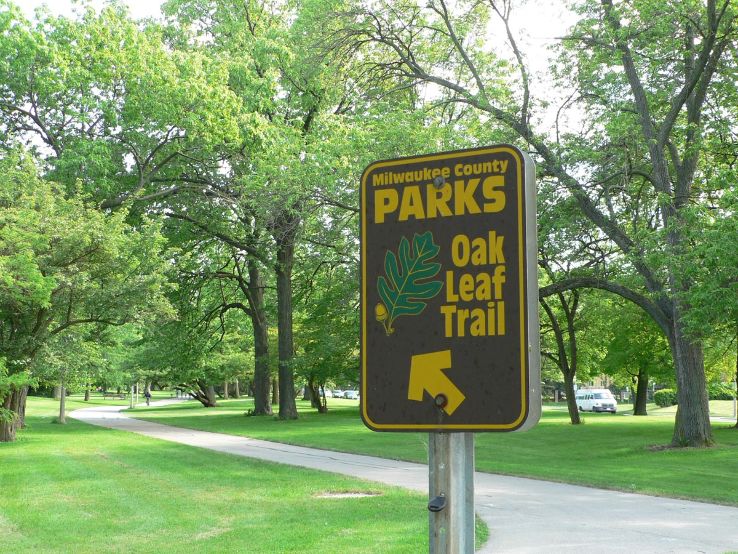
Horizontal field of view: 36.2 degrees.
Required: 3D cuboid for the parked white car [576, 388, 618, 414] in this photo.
[{"bbox_3d":[19.298,10.536,95.500,2.000,2.030,5.100,1,-6,-8],"label":"parked white car"}]

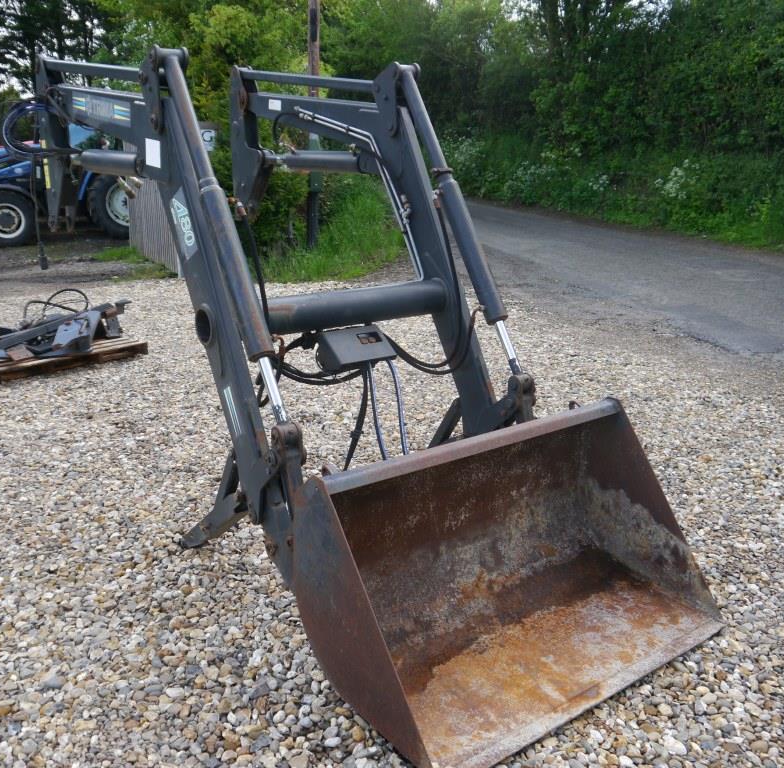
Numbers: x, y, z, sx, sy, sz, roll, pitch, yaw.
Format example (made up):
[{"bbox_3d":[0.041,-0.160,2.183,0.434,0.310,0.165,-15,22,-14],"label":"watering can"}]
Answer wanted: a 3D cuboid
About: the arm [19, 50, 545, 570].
[{"bbox_3d":[-0.531,-0.428,3.674,1.191,2.080,2.501,-11,20,-35],"label":"arm"}]

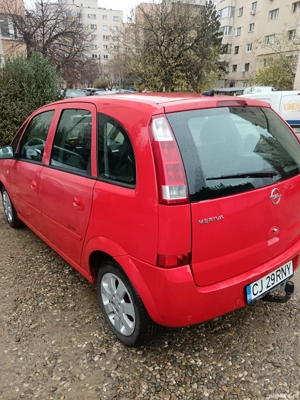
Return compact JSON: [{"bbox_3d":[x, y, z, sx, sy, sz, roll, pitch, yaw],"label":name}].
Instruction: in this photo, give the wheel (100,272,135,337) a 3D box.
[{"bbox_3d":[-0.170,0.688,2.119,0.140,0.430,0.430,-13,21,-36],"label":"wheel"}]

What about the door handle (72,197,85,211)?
[{"bbox_3d":[-0.489,0.018,2.179,0.050,0.085,0.165,-13,21,-36],"label":"door handle"}]

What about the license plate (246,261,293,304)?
[{"bbox_3d":[0.794,0.523,2.032,0.520,0.110,0.020,-13,9,-36],"label":"license plate"}]

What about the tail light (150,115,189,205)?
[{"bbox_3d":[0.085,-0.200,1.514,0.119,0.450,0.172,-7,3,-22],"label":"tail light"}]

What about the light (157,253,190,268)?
[{"bbox_3d":[0.120,0.301,1.573,0.147,0.091,0.096,-5,18,-15],"label":"light"}]

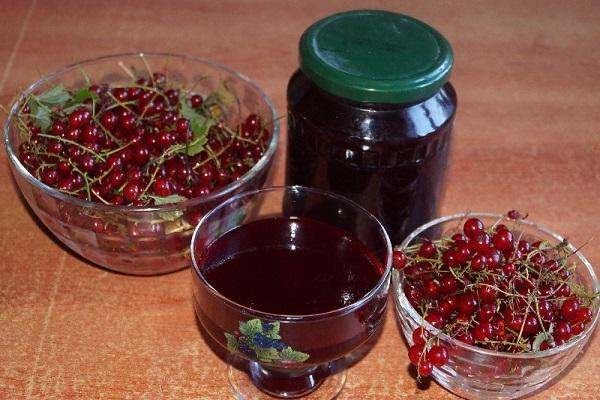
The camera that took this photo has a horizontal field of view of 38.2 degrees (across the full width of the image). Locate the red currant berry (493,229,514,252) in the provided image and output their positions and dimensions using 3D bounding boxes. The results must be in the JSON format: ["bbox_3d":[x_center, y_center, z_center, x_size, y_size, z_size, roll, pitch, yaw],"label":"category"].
[{"bbox_3d":[0.114,0.023,0.486,0.011,0.011,0.011,2,40,0],"label":"red currant berry"}]

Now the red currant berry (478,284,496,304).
[{"bbox_3d":[0.102,0.051,0.471,0.010,0.010,0.010,2,40,0],"label":"red currant berry"}]

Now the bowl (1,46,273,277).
[{"bbox_3d":[-0.096,-0.016,0.561,0.166,0.083,0.166,1,40,-1],"label":"bowl"}]

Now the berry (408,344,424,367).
[{"bbox_3d":[0.061,0.081,0.453,0.010,0.010,0.010,2,40,0],"label":"berry"}]

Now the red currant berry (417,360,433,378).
[{"bbox_3d":[0.065,0.087,0.450,0.009,0.009,0.009,2,40,0],"label":"red currant berry"}]

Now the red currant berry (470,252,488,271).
[{"bbox_3d":[0.100,0.034,0.484,0.010,0.010,0.010,2,40,0],"label":"red currant berry"}]

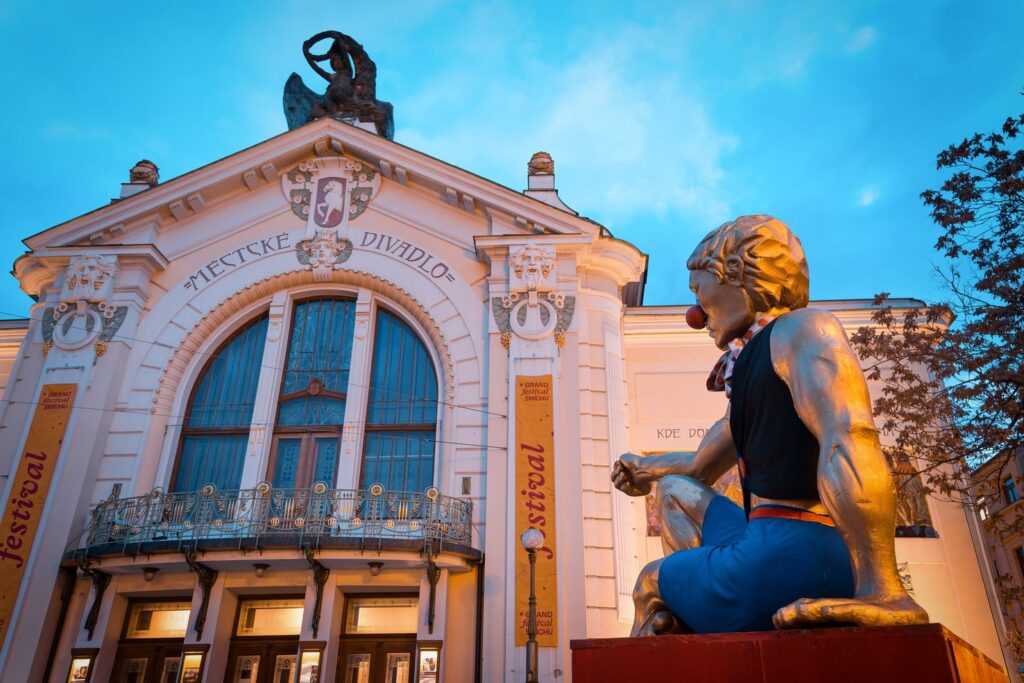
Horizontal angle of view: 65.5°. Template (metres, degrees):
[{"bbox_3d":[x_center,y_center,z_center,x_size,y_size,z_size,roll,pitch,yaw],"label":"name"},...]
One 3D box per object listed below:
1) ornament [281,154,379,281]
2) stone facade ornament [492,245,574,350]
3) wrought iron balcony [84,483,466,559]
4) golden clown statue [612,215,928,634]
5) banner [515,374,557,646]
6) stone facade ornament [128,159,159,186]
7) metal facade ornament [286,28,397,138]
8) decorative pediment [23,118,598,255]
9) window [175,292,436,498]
[{"bbox_3d":[-4.808,-3.127,20.470,2.662,3.641,0.556,-1,-28,2],"label":"ornament"},{"bbox_3d":[0.462,-1.079,18.291,1.852,2.767,0.445,-1,-28,2],"label":"stone facade ornament"},{"bbox_3d":[-4.854,3.641,15.919,8.045,1.351,1.272,-1,-28,2],"label":"wrought iron balcony"},{"bbox_3d":[1.991,0.560,6.788,2.180,3.910,2.050,-12,-30,22],"label":"golden clown statue"},{"bbox_3d":[0.474,3.232,16.240,0.819,5.644,0.048,-1,-28,2],"label":"banner"},{"bbox_3d":[-10.325,-4.748,22.436,0.763,0.922,0.763,-1,-28,2],"label":"stone facade ornament"},{"bbox_3d":[-4.798,-7.311,22.813,3.100,4.325,1.908,-1,-28,2],"label":"metal facade ornament"},{"bbox_3d":[-4.829,-3.835,20.287,13.877,3.864,1.224,-1,-28,2],"label":"decorative pediment"},{"bbox_3d":[-4.771,1.508,19.101,6.233,6.090,0.398,-1,-28,2],"label":"window"}]

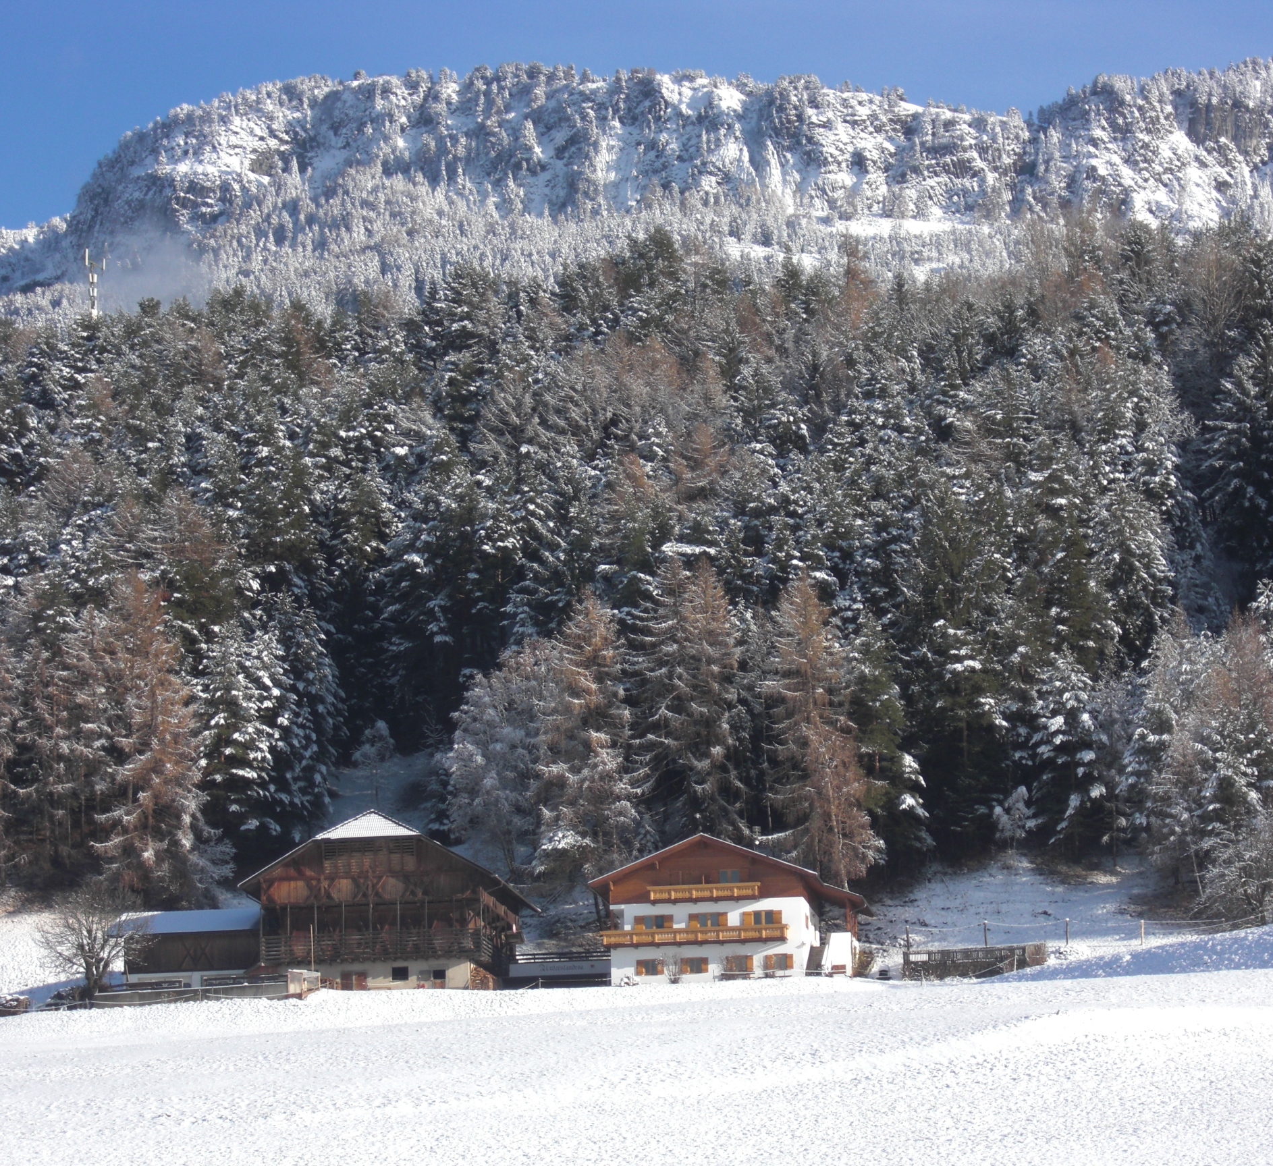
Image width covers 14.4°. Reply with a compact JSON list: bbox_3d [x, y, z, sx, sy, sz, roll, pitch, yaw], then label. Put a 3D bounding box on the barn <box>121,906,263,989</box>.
[{"bbox_3d":[-31.940,27.250,374.160,10.760,6.410,10.000,-3,-10,6],"label":"barn"}]

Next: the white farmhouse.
[{"bbox_3d":[7.270,25.010,373.020,19.440,10.740,18.000,-3,-10,6],"label":"white farmhouse"}]

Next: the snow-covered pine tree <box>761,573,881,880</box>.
[{"bbox_3d":[14.530,11.690,392.000,9.260,25.250,9.260,-3,-10,6],"label":"snow-covered pine tree"}]

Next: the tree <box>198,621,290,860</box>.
[{"bbox_3d":[-31.430,12.840,403.000,7.140,19.750,7.140,-3,-10,6],"label":"tree"}]

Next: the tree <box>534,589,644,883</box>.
[{"bbox_3d":[-3.780,12.240,396.000,8.800,23.470,8.800,-3,-10,6],"label":"tree"}]

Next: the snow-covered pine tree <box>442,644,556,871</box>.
[{"bbox_3d":[-10.940,13.780,399.000,8.710,18.970,8.710,-3,-10,6],"label":"snow-covered pine tree"}]

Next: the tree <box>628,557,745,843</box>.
[{"bbox_3d":[3.960,10.190,400.000,9.170,24.810,9.170,-3,-10,6],"label":"tree"}]

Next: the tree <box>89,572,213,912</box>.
[{"bbox_3d":[-37.620,12.130,391.000,9.230,25.750,9.230,-3,-10,6],"label":"tree"}]

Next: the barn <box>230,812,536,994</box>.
[{"bbox_3d":[-18.270,24.830,377.900,19.300,13.480,22.500,-3,-10,6],"label":"barn"}]

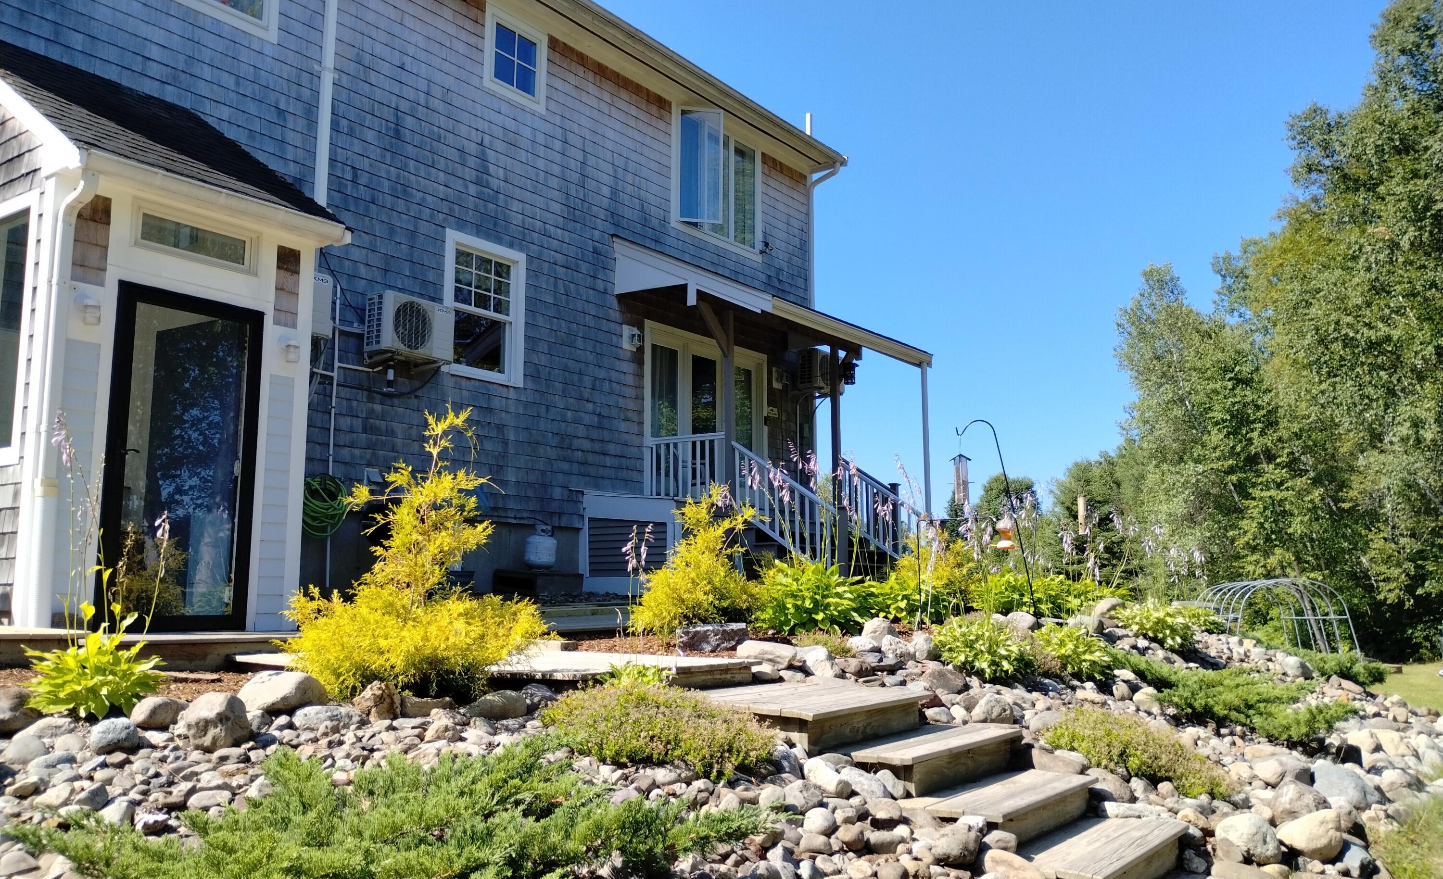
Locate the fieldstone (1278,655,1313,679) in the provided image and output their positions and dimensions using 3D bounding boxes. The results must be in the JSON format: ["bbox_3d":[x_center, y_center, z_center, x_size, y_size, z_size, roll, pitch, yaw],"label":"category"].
[{"bbox_3d":[4.566,1.813,9.300,0.275,0.200,0.230,-4,-9,25],"label":"fieldstone"}]

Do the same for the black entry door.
[{"bbox_3d":[-3.305,0.134,7.177,0.060,2.060,0.945,-6,-10,35],"label":"black entry door"}]

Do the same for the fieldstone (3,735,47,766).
[{"bbox_3d":[-2.232,0.997,3.750,0.138,0.095,0.120,5,-9,-30],"label":"fieldstone"}]

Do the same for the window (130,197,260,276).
[{"bbox_3d":[-3.311,-1.274,7.425,0.100,0.300,0.850,-7,-11,36],"label":"window"}]

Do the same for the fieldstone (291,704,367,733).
[{"bbox_3d":[-1.506,1.072,4.480,0.285,0.130,0.200,3,-9,-18],"label":"fieldstone"}]

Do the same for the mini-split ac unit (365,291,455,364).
[{"bbox_3d":[-2.849,-1.002,10.750,0.300,0.540,0.780,-6,-10,32],"label":"mini-split ac unit"}]

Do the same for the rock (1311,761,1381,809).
[{"bbox_3d":[2.886,1.595,5.400,0.300,0.195,0.250,-5,-10,27],"label":"rock"}]

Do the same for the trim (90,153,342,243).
[{"bbox_3d":[-3.108,-1.481,7.294,0.140,0.130,1.700,-7,-11,36],"label":"trim"}]

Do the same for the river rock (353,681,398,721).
[{"bbox_3d":[-1.552,1.180,5.250,0.210,0.200,0.180,2,-9,-16],"label":"river rock"}]

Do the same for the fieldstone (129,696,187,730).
[{"bbox_3d":[-2.098,1.016,4.350,0.205,0.120,0.170,4,-9,-25],"label":"fieldstone"}]

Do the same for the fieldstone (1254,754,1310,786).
[{"bbox_3d":[2.807,1.657,5.850,0.280,0.170,0.240,-4,-9,25],"label":"fieldstone"}]

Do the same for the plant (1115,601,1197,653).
[{"bbox_3d":[3.153,1.353,8.500,0.600,0.360,0.570,-3,-9,20],"label":"plant"}]

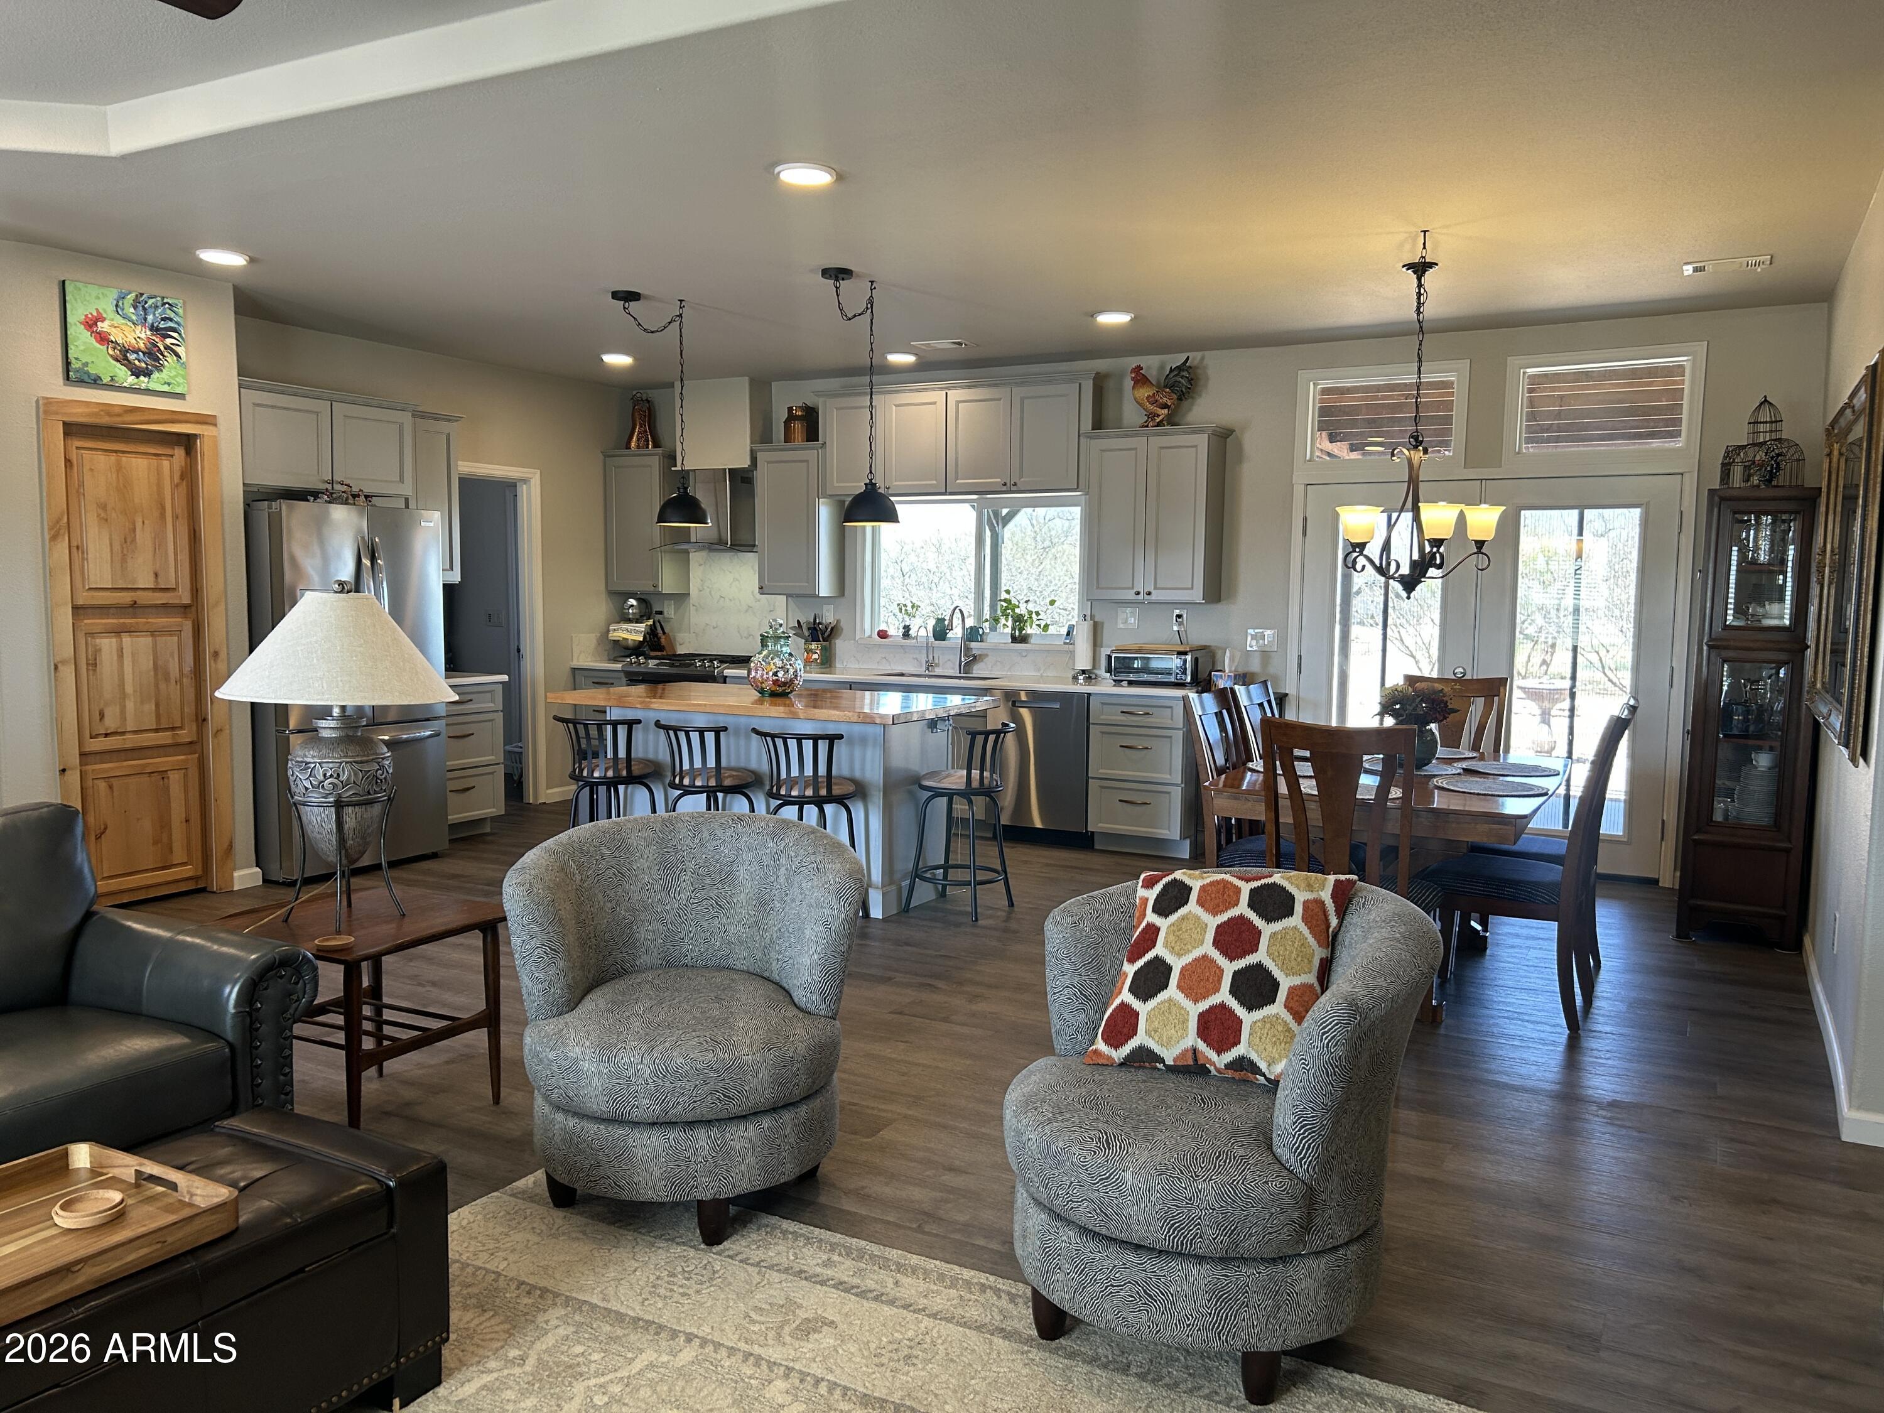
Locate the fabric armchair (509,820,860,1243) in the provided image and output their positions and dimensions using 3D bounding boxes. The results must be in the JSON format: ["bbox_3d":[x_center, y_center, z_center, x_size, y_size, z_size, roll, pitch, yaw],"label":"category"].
[{"bbox_3d":[-0.598,0.745,3.422,0.810,0.860,0.790,0,5,-6],"label":"fabric armchair"}]

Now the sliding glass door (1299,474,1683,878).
[{"bbox_3d":[2.785,-0.167,7.410,1.845,2.010,0.080,3,6,28],"label":"sliding glass door"}]

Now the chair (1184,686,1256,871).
[{"bbox_3d":[1.258,0.487,5.428,0.570,1.070,0.460,4,6,33],"label":"chair"}]

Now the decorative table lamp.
[{"bbox_3d":[-1.633,0.120,3.835,0.655,0.920,0.655,-2,6,-23],"label":"decorative table lamp"}]

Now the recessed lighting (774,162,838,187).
[{"bbox_3d":[-0.435,-1.690,4.531,0.195,0.026,0.195,0,5,0],"label":"recessed lighting"}]

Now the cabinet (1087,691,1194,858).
[{"bbox_3d":[1.194,0.352,7.911,0.545,0.880,0.620,3,6,28],"label":"cabinet"}]

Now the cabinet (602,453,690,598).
[{"bbox_3d":[-1.995,-1.242,9.626,0.480,0.935,0.340,3,6,28],"label":"cabinet"}]

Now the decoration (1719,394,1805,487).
[{"bbox_3d":[3.380,-1.088,5.816,0.310,0.385,0.240,3,6,29],"label":"decoration"}]

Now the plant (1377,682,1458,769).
[{"bbox_3d":[1.855,0.078,5.499,0.290,0.335,0.280,3,6,29],"label":"plant"}]

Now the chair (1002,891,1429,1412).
[{"bbox_3d":[0.544,0.817,2.899,0.820,0.855,0.820,-4,7,-36],"label":"chair"}]

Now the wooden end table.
[{"bbox_3d":[-1.584,0.854,3.890,0.670,0.560,0.630,3,6,28],"label":"wooden end table"}]

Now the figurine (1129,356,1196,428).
[{"bbox_3d":[1.210,-1.739,7.831,0.370,0.390,0.170,1,5,11],"label":"figurine"}]

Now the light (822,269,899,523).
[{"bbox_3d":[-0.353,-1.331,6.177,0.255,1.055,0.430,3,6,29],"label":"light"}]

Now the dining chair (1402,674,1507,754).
[{"bbox_3d":[2.131,0.420,6.047,0.480,1.080,0.590,3,6,29],"label":"dining chair"}]

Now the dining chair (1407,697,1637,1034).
[{"bbox_3d":[2.025,0.531,4.957,0.650,1.060,0.490,3,6,29],"label":"dining chair"}]

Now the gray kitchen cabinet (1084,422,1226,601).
[{"bbox_3d":[1.208,-1.063,7.917,0.765,0.953,0.380,3,6,28],"label":"gray kitchen cabinet"}]

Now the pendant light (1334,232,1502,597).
[{"bbox_3d":[1.773,-1.080,5.272,0.630,1.340,0.630,3,6,28],"label":"pendant light"}]

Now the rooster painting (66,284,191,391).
[{"bbox_3d":[-3.469,-1.559,6.028,0.035,0.410,0.510,3,6,28],"label":"rooster painting"}]

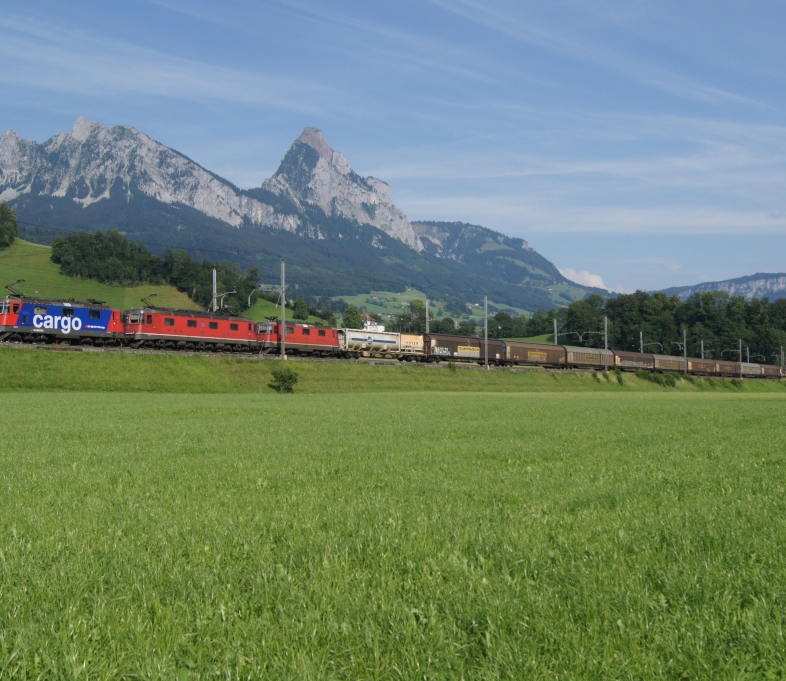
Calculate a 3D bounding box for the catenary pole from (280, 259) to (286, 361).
[{"bbox_3d":[-12.299,-3.466,114.400,0.290,11.300,0.290,-2,-3,33],"label":"catenary pole"}]

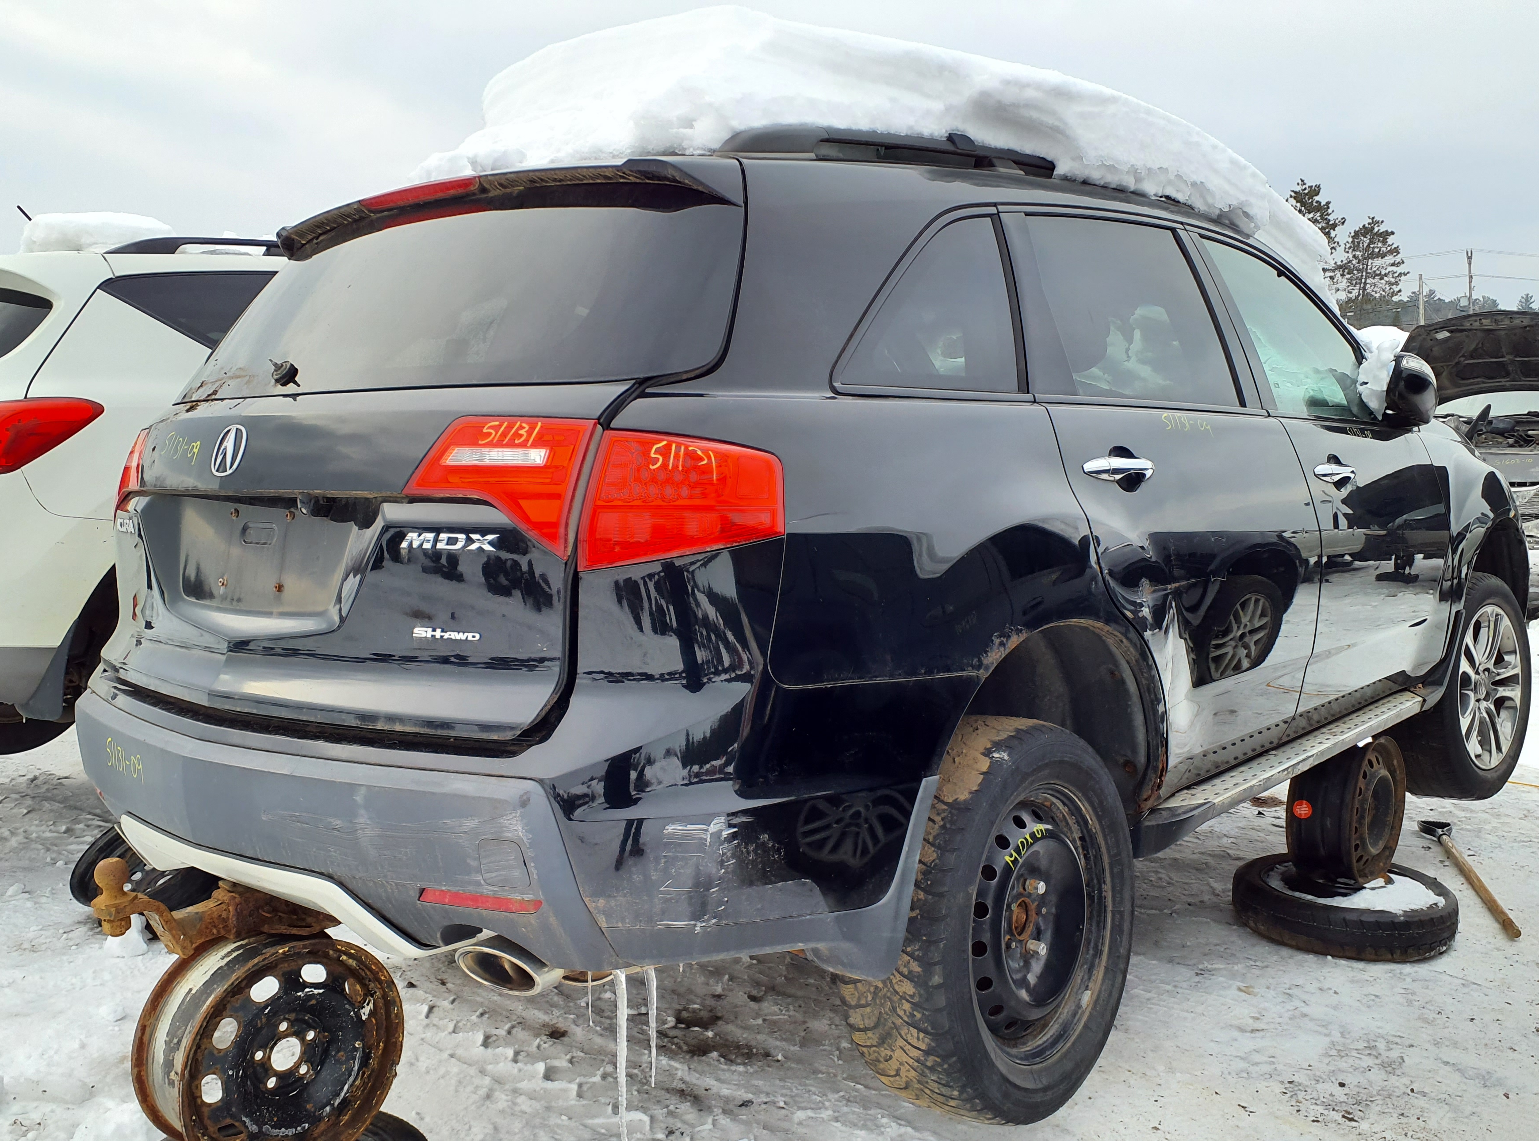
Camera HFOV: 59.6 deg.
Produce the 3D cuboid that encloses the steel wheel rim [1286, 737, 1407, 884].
[{"bbox_3d":[1.778,0.724,4.130,0.188,0.464,0.464,6,8,43],"label":"steel wheel rim"}]

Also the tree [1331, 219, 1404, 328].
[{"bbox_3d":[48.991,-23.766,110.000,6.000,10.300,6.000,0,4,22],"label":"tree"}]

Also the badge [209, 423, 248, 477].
[{"bbox_3d":[-0.881,-0.194,2.184,0.095,0.089,0.010,3,-13,41],"label":"badge"}]

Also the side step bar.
[{"bbox_3d":[1.339,0.458,3.331,0.140,0.085,1.760,4,7,41],"label":"side step bar"}]

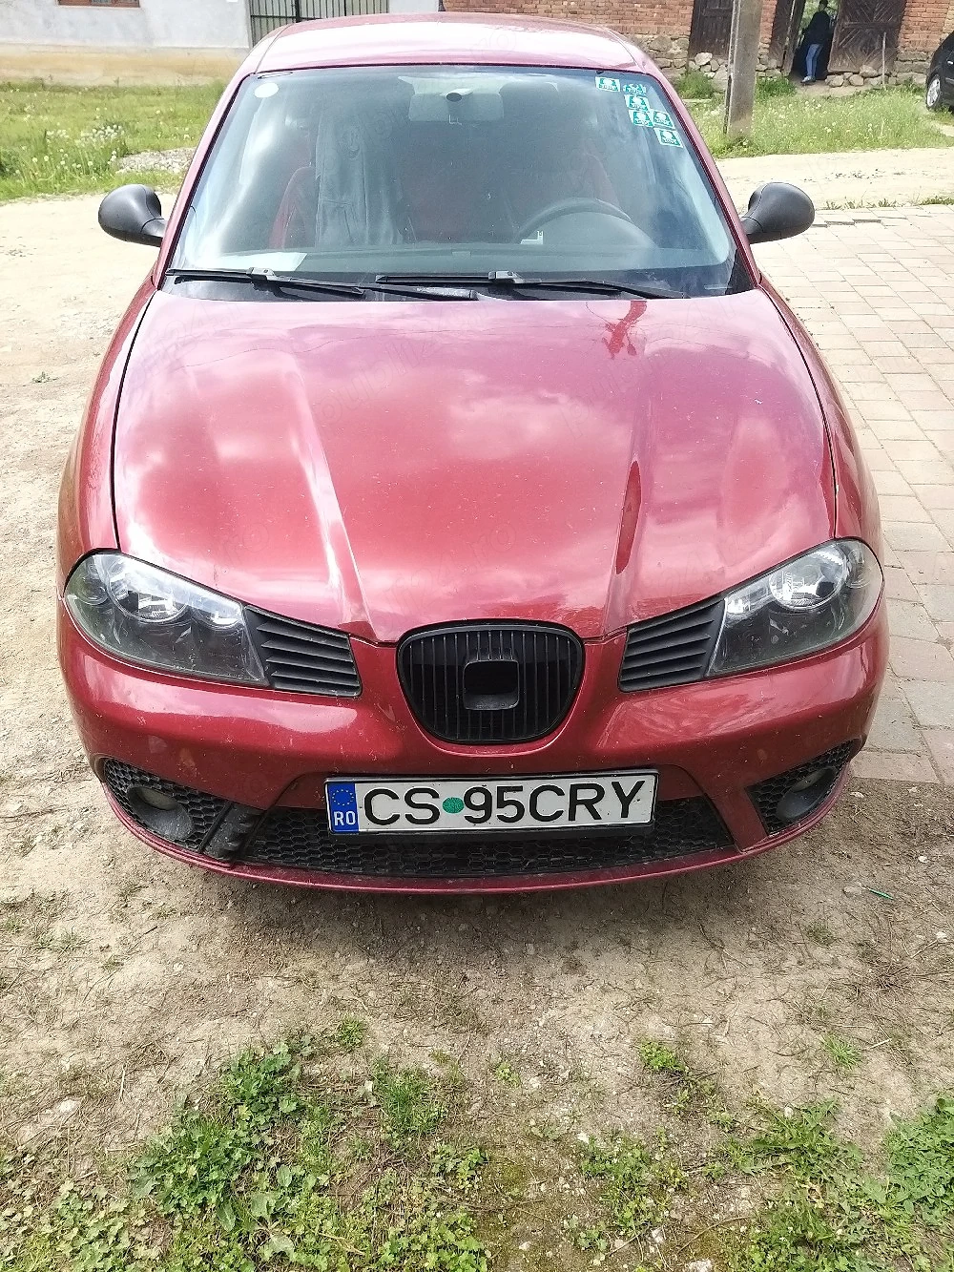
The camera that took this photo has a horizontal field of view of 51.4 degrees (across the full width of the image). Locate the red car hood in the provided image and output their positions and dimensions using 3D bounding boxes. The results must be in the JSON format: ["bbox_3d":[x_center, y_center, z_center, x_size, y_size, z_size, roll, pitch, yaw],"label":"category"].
[{"bbox_3d":[-0.003,-0.399,1.957,1.400,0.230,1.120,-1,44,-2],"label":"red car hood"}]

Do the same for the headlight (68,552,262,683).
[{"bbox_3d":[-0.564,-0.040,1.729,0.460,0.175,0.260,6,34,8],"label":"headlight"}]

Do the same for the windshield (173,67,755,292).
[{"bbox_3d":[-0.038,-1.126,2.455,1.380,0.170,0.930,-1,62,-2],"label":"windshield"}]

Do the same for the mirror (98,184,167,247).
[{"bbox_3d":[-0.877,-1.068,2.524,0.182,0.145,0.130,-1,34,-2],"label":"mirror"}]

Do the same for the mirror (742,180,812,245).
[{"bbox_3d":[0.793,-1.104,2.592,0.182,0.145,0.130,-1,34,-2],"label":"mirror"}]

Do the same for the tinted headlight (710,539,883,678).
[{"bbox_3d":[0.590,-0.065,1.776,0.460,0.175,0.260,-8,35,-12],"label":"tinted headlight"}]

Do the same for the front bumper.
[{"bbox_3d":[0.015,0.152,1.803,1.630,0.510,0.510,-1,34,-2],"label":"front bumper"}]

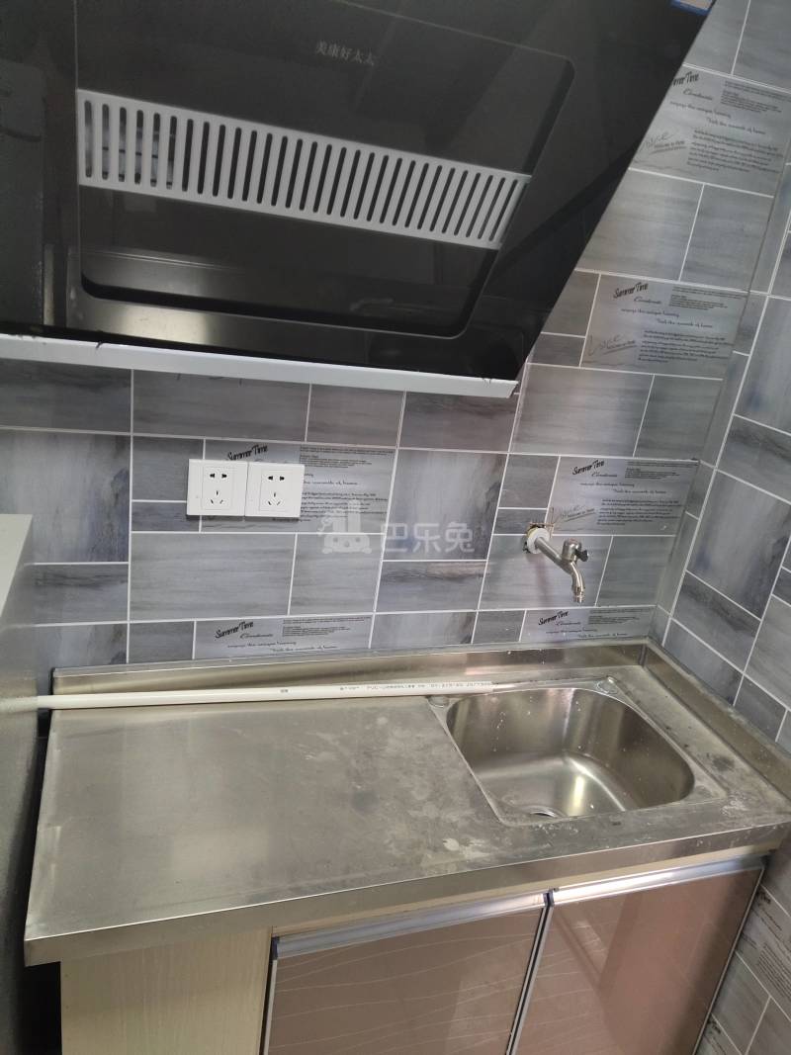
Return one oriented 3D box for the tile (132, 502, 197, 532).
[{"bbox_3d":[-0.345,-0.017,1.145,0.101,0.050,0.010,1,22,-20],"label":"tile"}]

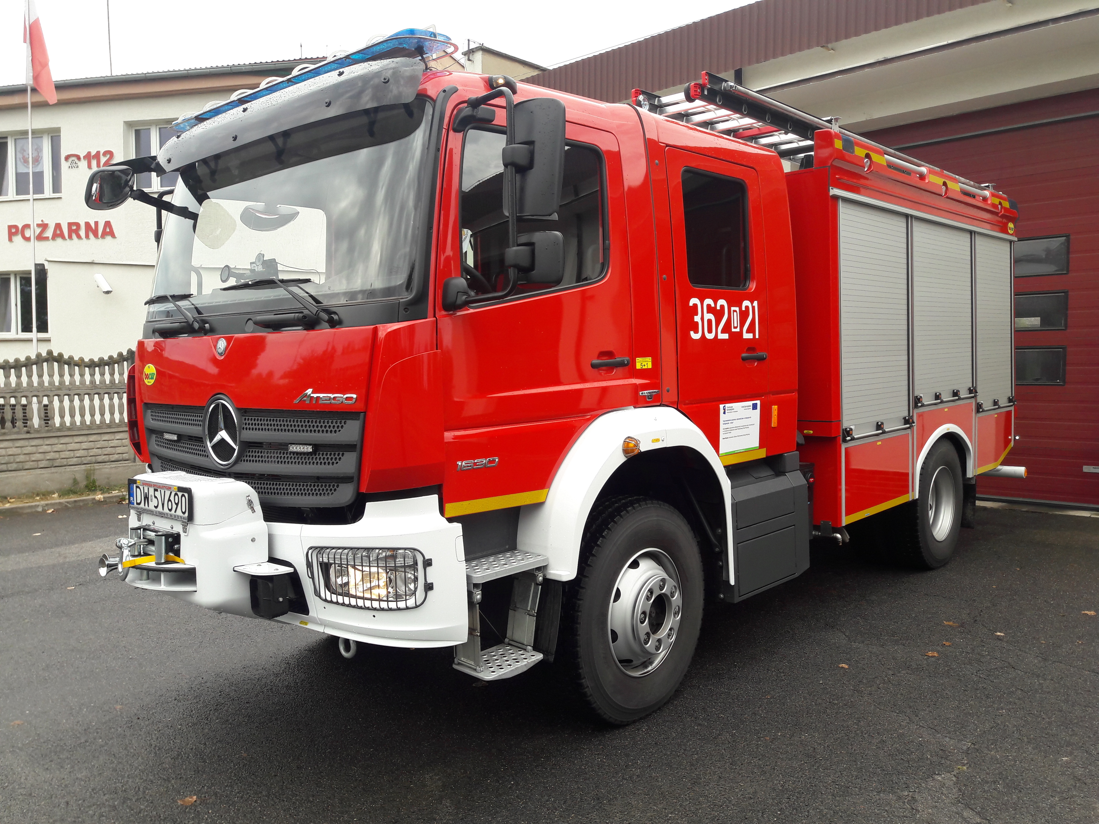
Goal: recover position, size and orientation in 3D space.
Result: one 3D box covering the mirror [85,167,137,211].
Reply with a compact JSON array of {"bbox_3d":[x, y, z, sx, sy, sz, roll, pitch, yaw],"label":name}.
[{"bbox_3d":[-2.114,-1.074,4.270,0.110,0.220,0.250,21,15,29],"label":"mirror"}]

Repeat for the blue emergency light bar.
[{"bbox_3d":[-1.124,-1.404,3.965,1.870,0.130,0.310,2,5,42],"label":"blue emergency light bar"}]

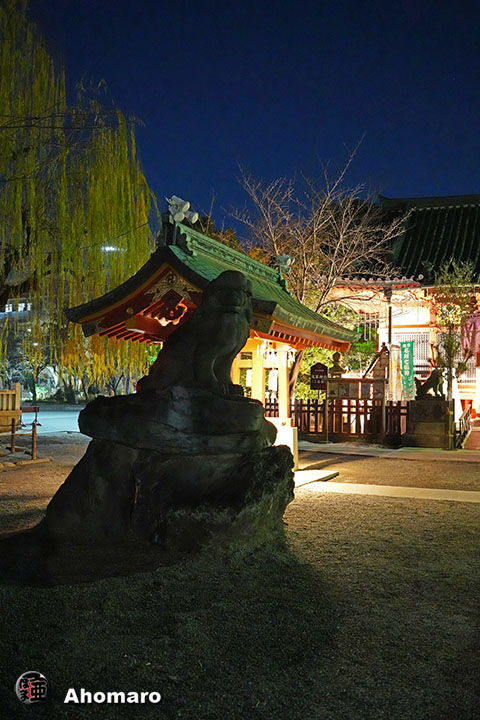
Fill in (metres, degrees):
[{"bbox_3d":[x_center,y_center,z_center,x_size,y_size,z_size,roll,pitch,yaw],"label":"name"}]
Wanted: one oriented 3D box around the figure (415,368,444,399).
[{"bbox_3d":[5.379,0.667,19.300,0.860,0.860,0.450,-1,-2,22],"label":"figure"}]

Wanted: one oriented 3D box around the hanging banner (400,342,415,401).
[{"bbox_3d":[4.908,0.313,19.900,0.450,1.750,0.060,-1,-3,27],"label":"hanging banner"}]

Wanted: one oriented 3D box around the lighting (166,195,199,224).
[{"bbox_3d":[-0.953,-2.495,11.270,0.420,0.480,0.420,-2,-3,37],"label":"lighting"}]

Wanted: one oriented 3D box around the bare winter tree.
[{"bbox_3d":[2.733,-2.087,23.120,5.500,9.100,5.000,-1,-2,22],"label":"bare winter tree"}]

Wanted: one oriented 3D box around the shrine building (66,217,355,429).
[{"bbox_3d":[-0.074,-0.031,13.638,3.771,4.452,6.104,-1,-2,22],"label":"shrine building"}]

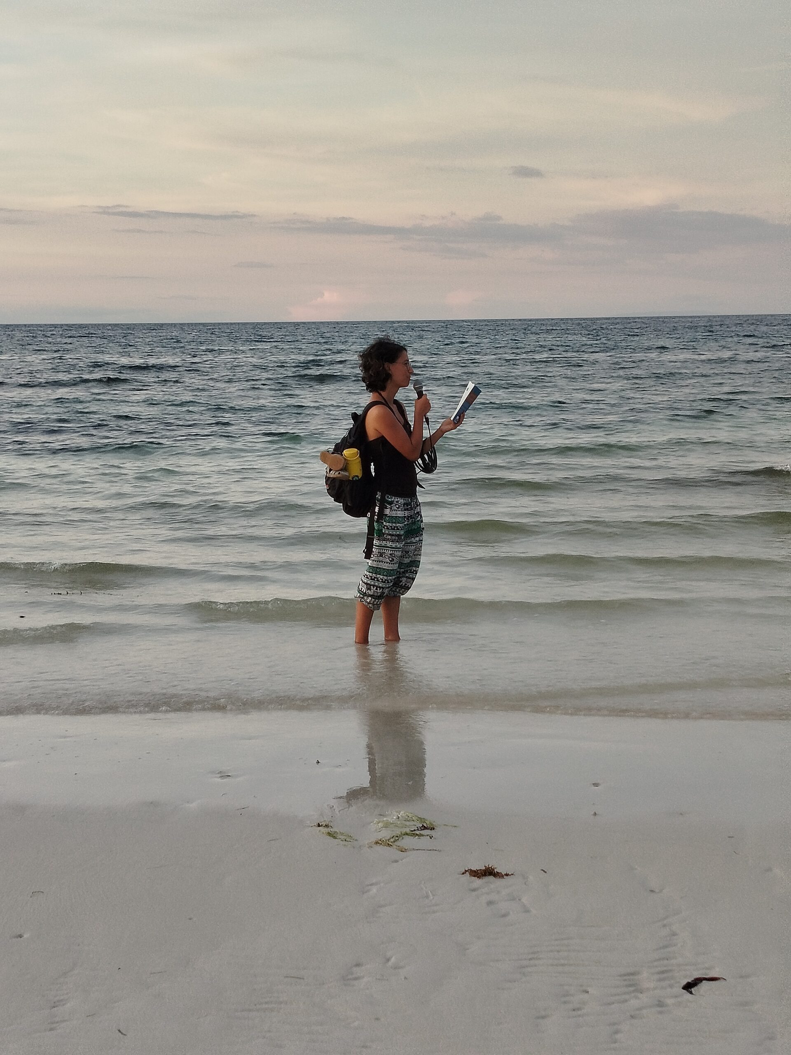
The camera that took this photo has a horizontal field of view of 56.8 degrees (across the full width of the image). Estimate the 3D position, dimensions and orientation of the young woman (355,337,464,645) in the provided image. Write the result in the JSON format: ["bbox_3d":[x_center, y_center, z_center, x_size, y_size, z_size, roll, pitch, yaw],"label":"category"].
[{"bbox_3d":[0.061,-0.096,3.591,0.550,1.622,0.460,3,16,12],"label":"young woman"}]

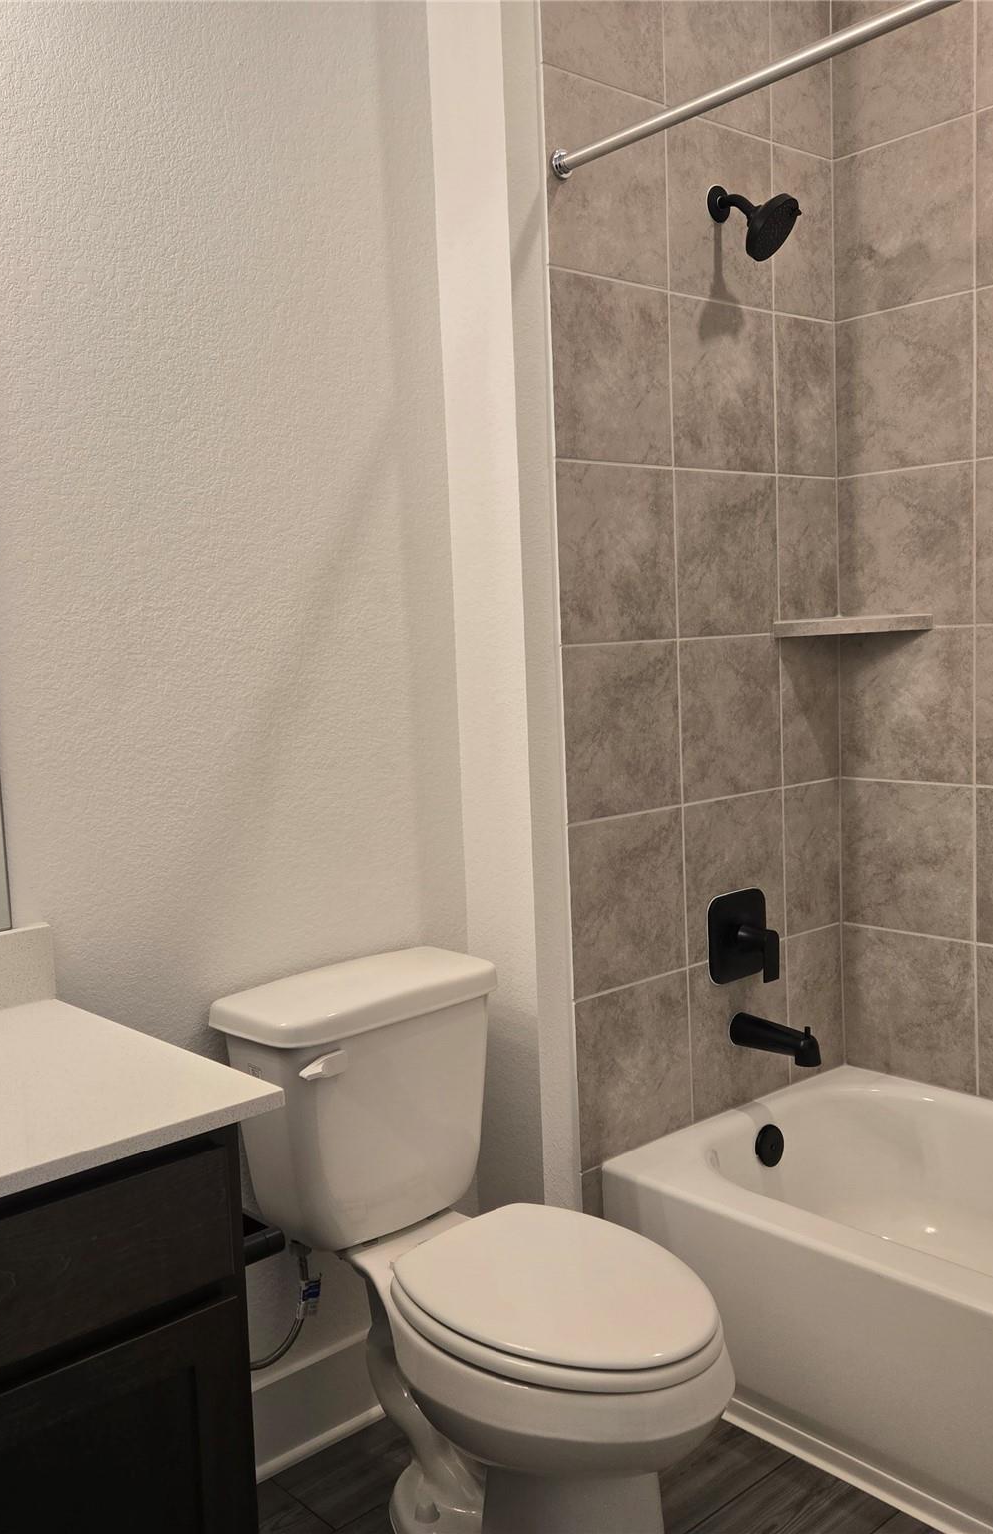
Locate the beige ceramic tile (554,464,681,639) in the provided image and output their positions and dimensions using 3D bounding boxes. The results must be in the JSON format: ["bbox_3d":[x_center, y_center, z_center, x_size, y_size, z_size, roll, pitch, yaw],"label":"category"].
[{"bbox_3d":[0.211,-0.371,2.354,0.292,0.304,0.010,-8,8,-41],"label":"beige ceramic tile"}]

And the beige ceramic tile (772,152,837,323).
[{"bbox_3d":[0.608,-1.054,2.696,0.185,0.307,0.010,-8,8,-41],"label":"beige ceramic tile"}]

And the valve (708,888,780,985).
[{"bbox_3d":[0.493,0.327,2.574,0.169,0.172,0.107,-8,8,-41],"label":"valve"}]

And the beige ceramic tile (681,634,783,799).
[{"bbox_3d":[0.447,-0.096,2.583,0.301,0.304,0.010,-8,8,-41],"label":"beige ceramic tile"}]

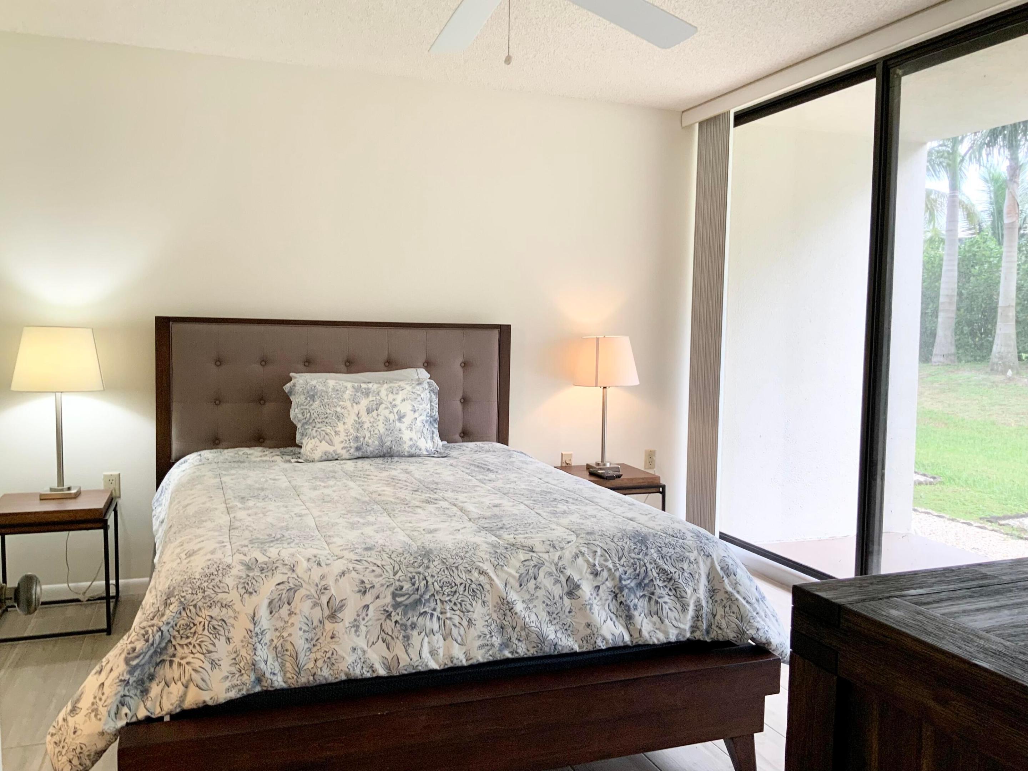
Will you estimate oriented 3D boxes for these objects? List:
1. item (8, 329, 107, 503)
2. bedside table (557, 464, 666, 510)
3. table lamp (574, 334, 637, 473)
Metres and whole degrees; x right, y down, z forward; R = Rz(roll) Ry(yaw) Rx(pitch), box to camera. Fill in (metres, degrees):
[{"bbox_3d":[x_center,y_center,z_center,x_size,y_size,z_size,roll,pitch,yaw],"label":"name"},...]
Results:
[{"bbox_3d":[-1.891,0.115,3.583,0.345,0.700,0.345,-1,4,-20],"label":"item"},{"bbox_3d":[0.473,0.701,4.448,0.460,0.512,0.460,-1,4,-20],"label":"bedside table"},{"bbox_3d":[0.473,0.093,4.444,0.345,0.700,0.345,1,4,0],"label":"table lamp"}]

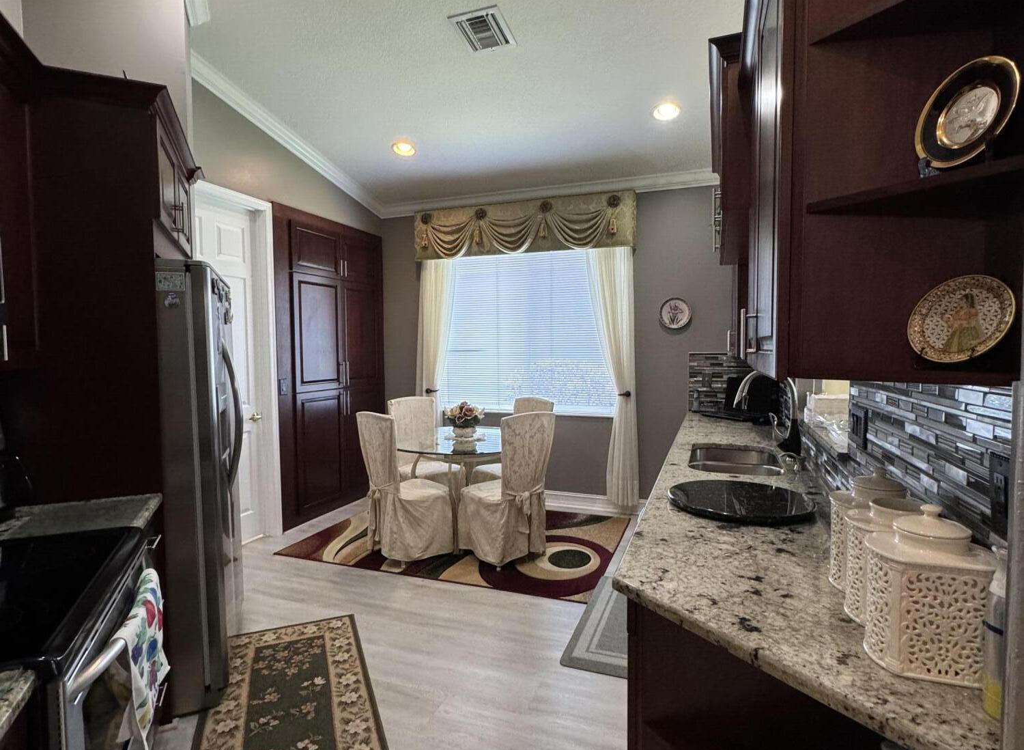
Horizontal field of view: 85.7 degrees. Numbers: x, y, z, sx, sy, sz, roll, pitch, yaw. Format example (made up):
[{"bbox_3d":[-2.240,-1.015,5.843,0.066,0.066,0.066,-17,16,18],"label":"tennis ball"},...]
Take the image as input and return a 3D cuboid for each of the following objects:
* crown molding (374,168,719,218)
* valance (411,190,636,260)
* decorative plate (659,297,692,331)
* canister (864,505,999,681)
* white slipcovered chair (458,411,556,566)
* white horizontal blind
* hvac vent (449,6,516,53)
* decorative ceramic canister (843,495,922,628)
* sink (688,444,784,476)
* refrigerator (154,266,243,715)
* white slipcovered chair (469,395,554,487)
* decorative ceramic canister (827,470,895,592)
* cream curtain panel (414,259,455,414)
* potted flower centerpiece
[{"bbox_3d":[0.185,-1.647,5.093,3.360,0.110,0.090,1,3,21],"label":"crown molding"},{"bbox_3d":[0.071,-1.282,4.898,2.020,0.445,0.170,0,3,20],"label":"valance"},{"bbox_3d":[1.399,-0.522,4.716,0.270,0.270,0.030,1,3,21],"label":"decorative plate"},{"bbox_3d":[0.712,0.357,0.944,0.178,0.270,0.170,1,3,21],"label":"canister"},{"bbox_3d":[-0.069,0.756,3.877,0.460,1.010,0.540,-3,3,-41],"label":"white slipcovered chair"},{"bbox_3d":[0.085,-0.418,4.992,1.740,1.530,0.060,0,3,20],"label":"white horizontal blind"},{"bbox_3d":[-0.165,-1.980,3.184,0.300,0.030,0.305,1,-9,21],"label":"hvac vent"},{"bbox_3d":[0.727,0.348,1.033,0.178,0.216,0.140,0,3,20],"label":"decorative ceramic canister"},{"bbox_3d":[1.034,0.489,2.575,0.410,0.200,0.740,0,3,20],"label":"sink"},{"bbox_3d":[-1.684,0.446,2.457,0.865,1.775,0.915,-2,3,-25],"label":"refrigerator"},{"bbox_3d":[-0.012,0.730,4.489,0.540,1.010,0.460,-3,3,-43],"label":"white slipcovered chair"},{"bbox_3d":[0.776,0.325,1.169,0.178,0.250,0.140,0,3,20],"label":"decorative ceramic canister"},{"bbox_3d":[-0.744,0.004,5.481,0.480,2.340,0.130,1,3,21],"label":"cream curtain panel"},{"bbox_3d":[-0.364,0.356,4.280,0.285,0.285,0.260,-1,2,0],"label":"potted flower centerpiece"}]

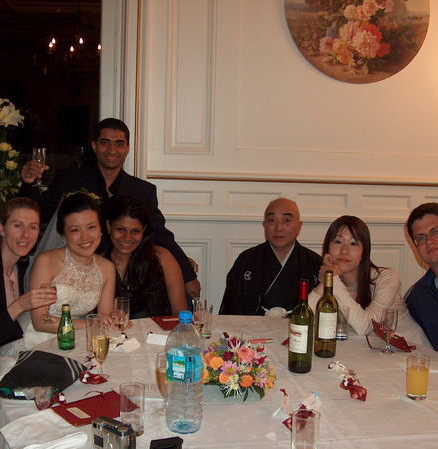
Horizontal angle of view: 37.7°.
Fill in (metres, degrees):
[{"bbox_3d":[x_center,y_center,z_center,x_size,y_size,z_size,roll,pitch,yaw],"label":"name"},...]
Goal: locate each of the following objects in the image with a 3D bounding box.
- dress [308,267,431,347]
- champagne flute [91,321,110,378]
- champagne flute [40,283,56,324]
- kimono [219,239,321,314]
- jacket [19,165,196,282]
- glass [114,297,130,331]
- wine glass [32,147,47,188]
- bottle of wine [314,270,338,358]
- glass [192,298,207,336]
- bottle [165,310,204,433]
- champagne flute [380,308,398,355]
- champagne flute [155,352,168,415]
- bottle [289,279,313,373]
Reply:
[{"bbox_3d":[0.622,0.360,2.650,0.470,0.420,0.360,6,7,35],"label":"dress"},{"bbox_3d":[-0.364,0.391,1.990,0.056,0.163,0.056,1,6,0],"label":"champagne flute"},{"bbox_3d":[-0.629,0.293,2.360,0.057,0.160,0.057,0,6,-15],"label":"champagne flute"},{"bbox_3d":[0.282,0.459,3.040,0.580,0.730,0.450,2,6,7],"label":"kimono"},{"bbox_3d":[-0.491,0.026,2.820,0.760,0.620,0.420,1,6,-10],"label":"jacket"},{"bbox_3d":[-0.361,0.352,2.355,0.056,0.160,0.056,1,6,-9],"label":"glass"},{"bbox_3d":[-0.772,-0.245,2.760,0.055,0.161,0.055,1,6,0],"label":"wine glass"},{"bbox_3d":[0.381,0.313,2.255,0.076,0.299,0.076,2,6,3],"label":"bottle of wine"},{"bbox_3d":[-0.067,0.357,2.392,0.056,0.160,0.056,1,6,-1],"label":"glass"},{"bbox_3d":[-0.083,0.364,1.600,0.092,0.298,0.092,1,6,-3],"label":"bottle"},{"bbox_3d":[0.614,0.386,2.309,0.057,0.157,0.057,1,6,0],"label":"champagne flute"},{"bbox_3d":[-0.141,0.426,1.723,0.058,0.157,0.058,1,6,0],"label":"champagne flute"},{"bbox_3d":[0.273,0.327,2.083,0.077,0.298,0.077,4,6,20],"label":"bottle"}]

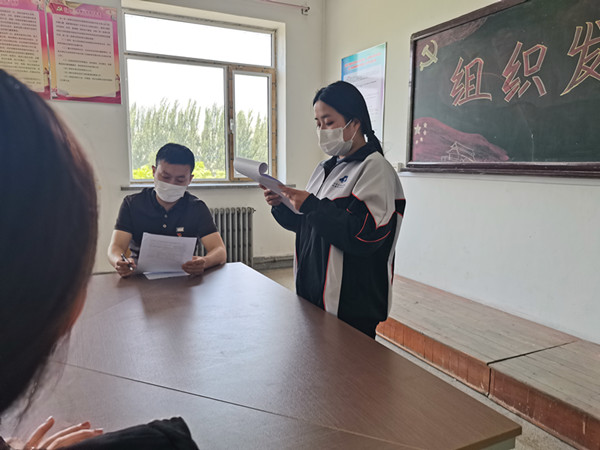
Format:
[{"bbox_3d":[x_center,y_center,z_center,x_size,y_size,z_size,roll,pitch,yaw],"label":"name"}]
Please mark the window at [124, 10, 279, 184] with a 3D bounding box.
[{"bbox_3d":[-1.036,-1.358,5.065,1.740,1.760,0.100,-4,8,-26],"label":"window"}]

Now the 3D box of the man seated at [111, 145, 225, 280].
[{"bbox_3d":[-0.616,0.272,2.180,0.550,1.320,0.680,-3,8,-23],"label":"man seated"}]

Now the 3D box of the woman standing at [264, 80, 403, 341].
[{"bbox_3d":[0.120,0.212,1.741,0.480,1.550,0.490,-4,8,-29],"label":"woman standing"}]

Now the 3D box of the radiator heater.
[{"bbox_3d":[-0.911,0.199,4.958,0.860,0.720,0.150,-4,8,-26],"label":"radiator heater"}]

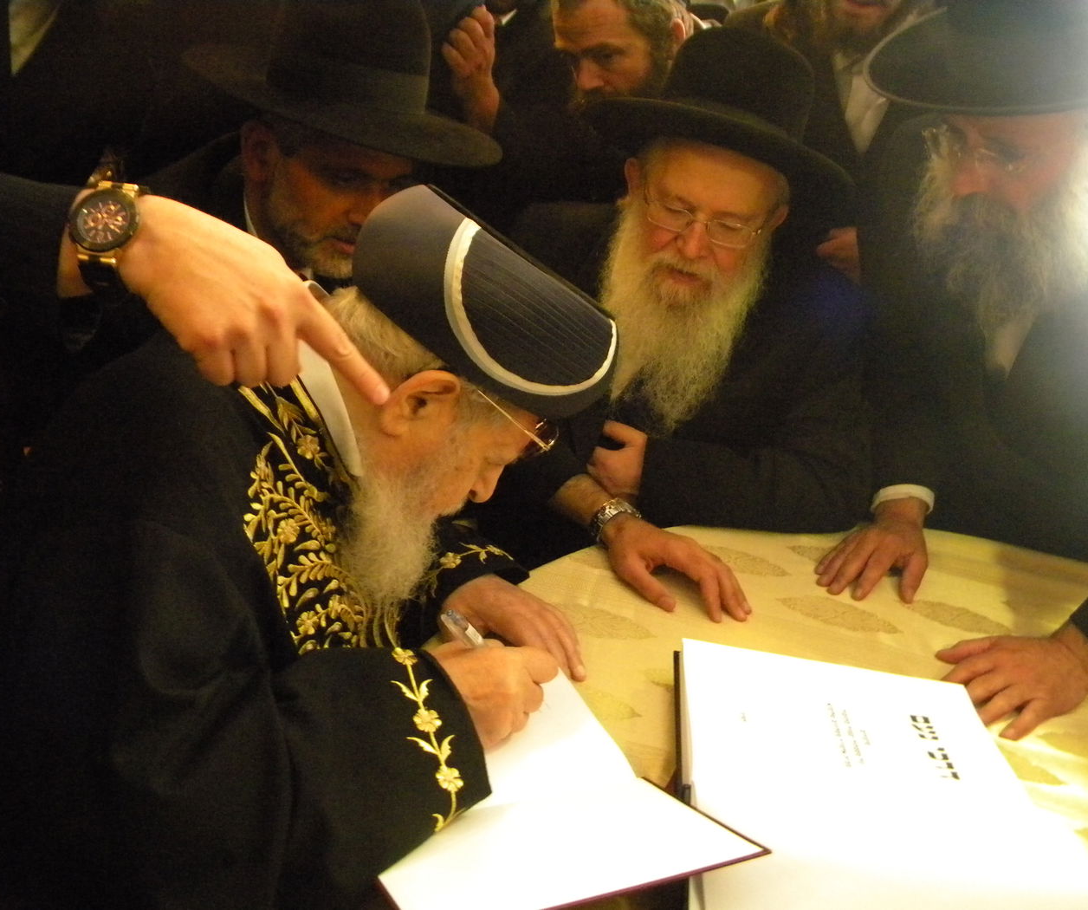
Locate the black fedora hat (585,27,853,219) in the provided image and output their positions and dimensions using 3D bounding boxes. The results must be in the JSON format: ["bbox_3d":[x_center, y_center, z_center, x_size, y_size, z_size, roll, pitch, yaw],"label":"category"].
[{"bbox_3d":[0.222,-0.415,1.145,0.325,0.140,0.355,17,5,4],"label":"black fedora hat"}]

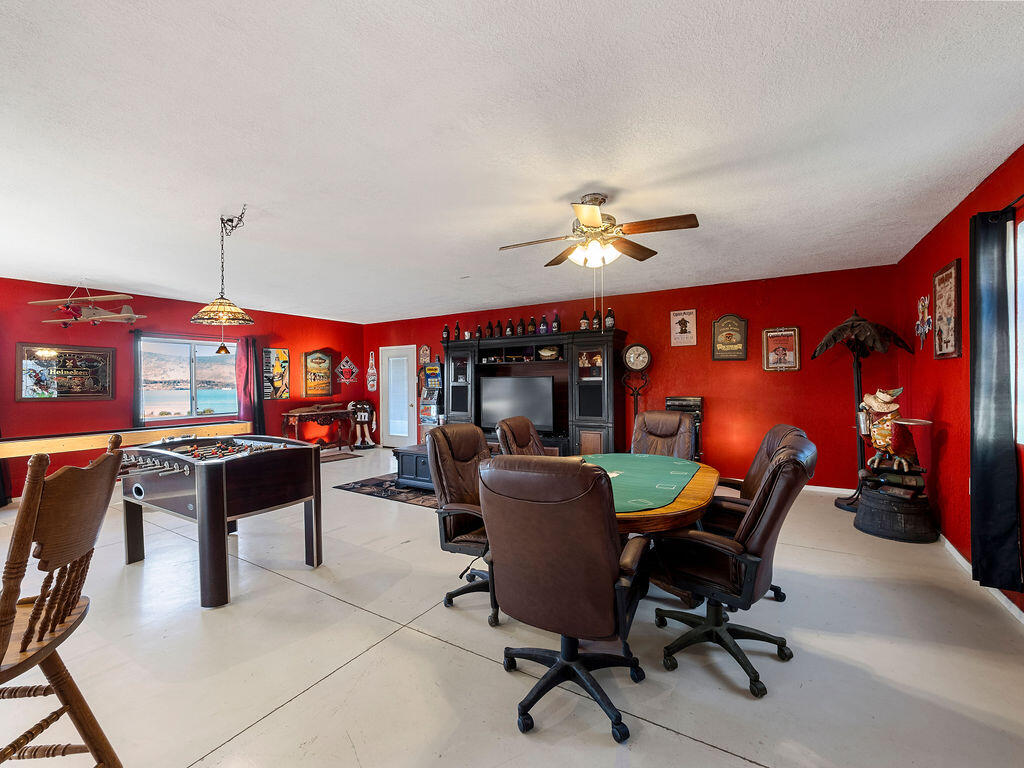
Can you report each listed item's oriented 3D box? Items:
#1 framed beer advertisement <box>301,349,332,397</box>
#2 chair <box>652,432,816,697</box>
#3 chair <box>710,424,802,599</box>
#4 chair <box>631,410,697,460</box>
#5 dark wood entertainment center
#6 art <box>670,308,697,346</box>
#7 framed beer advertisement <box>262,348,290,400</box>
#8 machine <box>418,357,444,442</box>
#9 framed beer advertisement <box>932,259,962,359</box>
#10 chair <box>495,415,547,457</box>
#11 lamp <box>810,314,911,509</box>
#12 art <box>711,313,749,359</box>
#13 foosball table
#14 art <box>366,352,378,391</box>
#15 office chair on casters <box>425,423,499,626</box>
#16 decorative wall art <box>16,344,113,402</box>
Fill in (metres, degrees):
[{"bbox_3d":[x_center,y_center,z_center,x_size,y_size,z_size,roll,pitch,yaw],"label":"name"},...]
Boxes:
[{"bbox_3d":[-3.778,-0.203,8.039,0.110,0.909,0.562,0,1,32],"label":"framed beer advertisement"},{"bbox_3d":[1.032,0.790,2.026,0.737,1.076,0.658,-1,0,38],"label":"chair"},{"bbox_3d":[1.405,0.781,2.659,0.737,1.076,0.658,-1,0,26],"label":"chair"},{"bbox_3d":[1.242,0.778,3.575,0.658,1.076,0.737,-1,0,29],"label":"chair"},{"bbox_3d":[0.271,0.293,6.554,2.930,2.070,0.660,0,0,30],"label":"dark wood entertainment center"},{"bbox_3d":[2.350,-0.761,5.671,0.339,0.488,0.030,-1,0,31],"label":"art"},{"bbox_3d":[-4.221,-0.176,7.458,0.030,0.897,0.468,-1,0,31],"label":"framed beer advertisement"},{"bbox_3d":[-1.353,0.408,7.561,0.450,1.860,0.520,0,0,30],"label":"machine"},{"bbox_3d":[3.328,-0.547,3.166,0.035,0.697,0.488,-1,0,31],"label":"framed beer advertisement"},{"bbox_3d":[0.292,0.795,3.111,0.737,1.076,0.658,-1,0,34],"label":"chair"},{"bbox_3d":[3.629,0.270,4.330,1.000,2.080,1.000,0,0,30],"label":"lamp"},{"bbox_3d":[2.868,-0.609,5.446,0.404,0.606,0.035,0,0,30],"label":"art"},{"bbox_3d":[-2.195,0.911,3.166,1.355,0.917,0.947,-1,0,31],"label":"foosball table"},{"bbox_3d":[-3.024,-0.260,8.934,0.319,0.857,0.030,-1,0,31],"label":"art"},{"bbox_3d":[-0.124,0.812,2.630,0.700,1.100,0.660,0,0,25],"label":"office chair on casters"},{"bbox_3d":[-5.611,-0.137,5.245,0.040,0.700,0.858,0,1,32],"label":"decorative wall art"}]

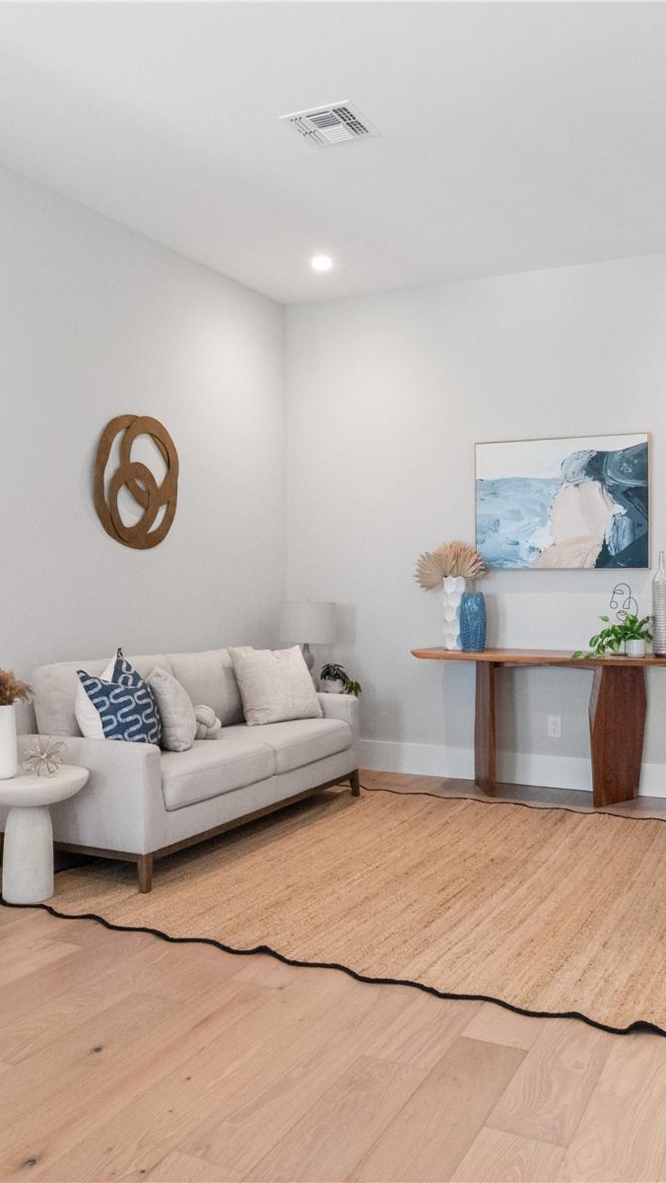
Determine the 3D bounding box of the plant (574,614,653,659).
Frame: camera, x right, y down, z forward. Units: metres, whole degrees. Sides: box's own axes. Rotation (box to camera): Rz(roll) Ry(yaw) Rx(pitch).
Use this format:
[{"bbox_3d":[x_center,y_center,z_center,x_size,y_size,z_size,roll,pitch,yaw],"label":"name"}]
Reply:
[{"bbox_3d":[1.555,0.251,5.028,0.380,0.240,0.250,1,1,25],"label":"plant"}]

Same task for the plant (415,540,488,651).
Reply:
[{"bbox_3d":[0.695,0.025,5.357,0.402,0.643,0.271,0,0,25],"label":"plant"}]

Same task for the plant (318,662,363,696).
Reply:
[{"bbox_3d":[0.049,0.541,5.578,0.251,0.211,0.201,0,0,25],"label":"plant"}]

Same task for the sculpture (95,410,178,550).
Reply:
[{"bbox_3d":[-1.016,-0.569,4.723,0.055,0.683,0.643,0,0,28],"label":"sculpture"}]

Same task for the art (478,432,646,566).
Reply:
[{"bbox_3d":[1.336,-0.516,5.375,1.022,0.770,0.040,1,1,25],"label":"art"}]

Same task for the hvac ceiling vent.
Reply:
[{"bbox_3d":[-0.005,-1.857,3.639,0.292,0.025,0.292,1,1,26],"label":"hvac ceiling vent"}]

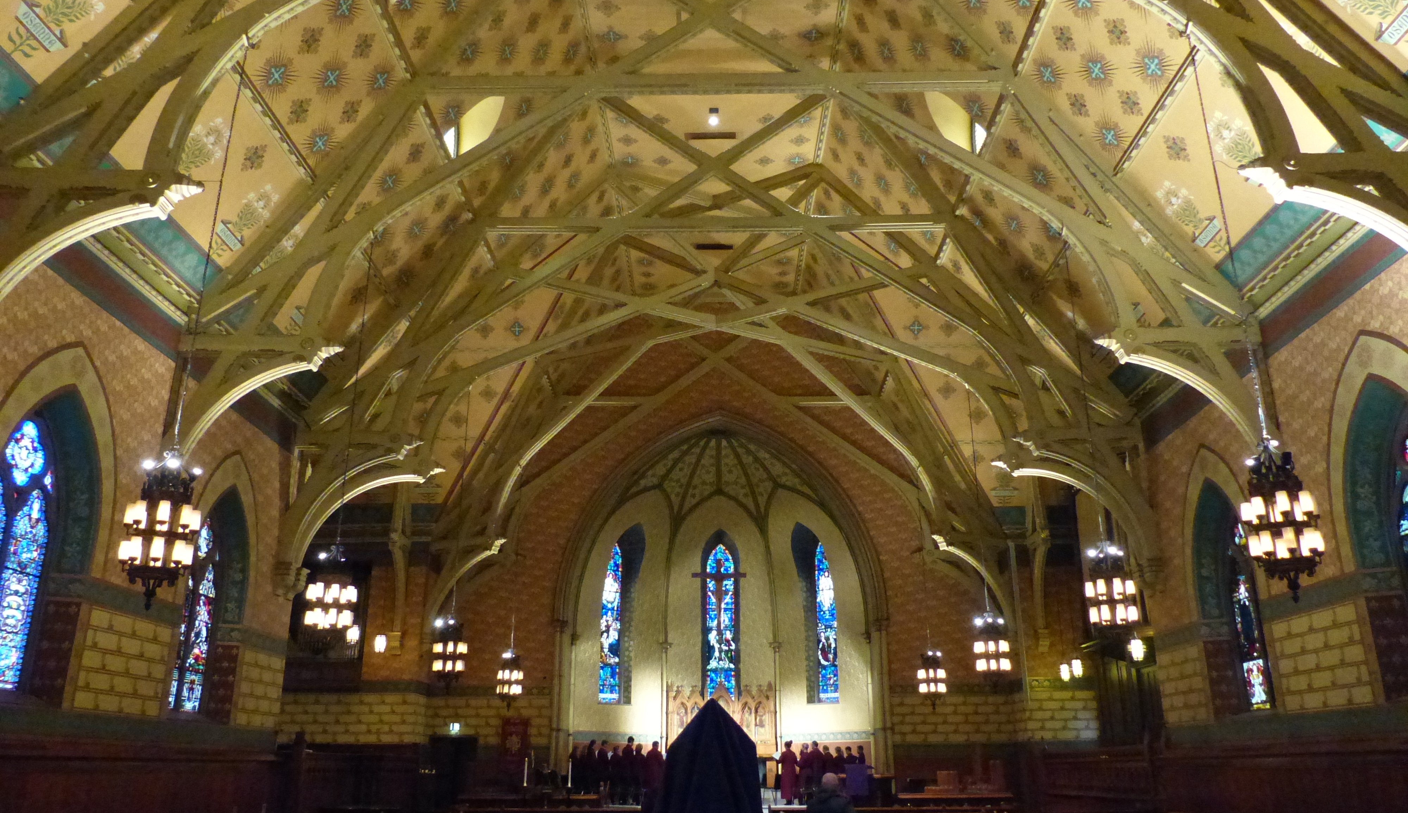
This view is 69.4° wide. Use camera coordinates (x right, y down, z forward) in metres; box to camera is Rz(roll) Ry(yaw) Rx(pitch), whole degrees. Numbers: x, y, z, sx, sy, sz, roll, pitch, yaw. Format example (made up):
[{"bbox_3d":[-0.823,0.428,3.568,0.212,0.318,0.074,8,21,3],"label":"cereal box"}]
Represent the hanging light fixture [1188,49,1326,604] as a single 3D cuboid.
[{"bbox_3d":[6.300,-1.251,12.009,0.760,7.090,0.760,0,-19,1],"label":"hanging light fixture"}]

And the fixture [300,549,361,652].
[{"bbox_3d":[-5.942,3.063,16.110,0.780,1.722,0.780,0,-19,1],"label":"fixture"}]

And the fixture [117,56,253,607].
[{"bbox_3d":[-6.018,-1.171,12.161,0.760,7.090,0.760,0,-19,1],"label":"fixture"}]

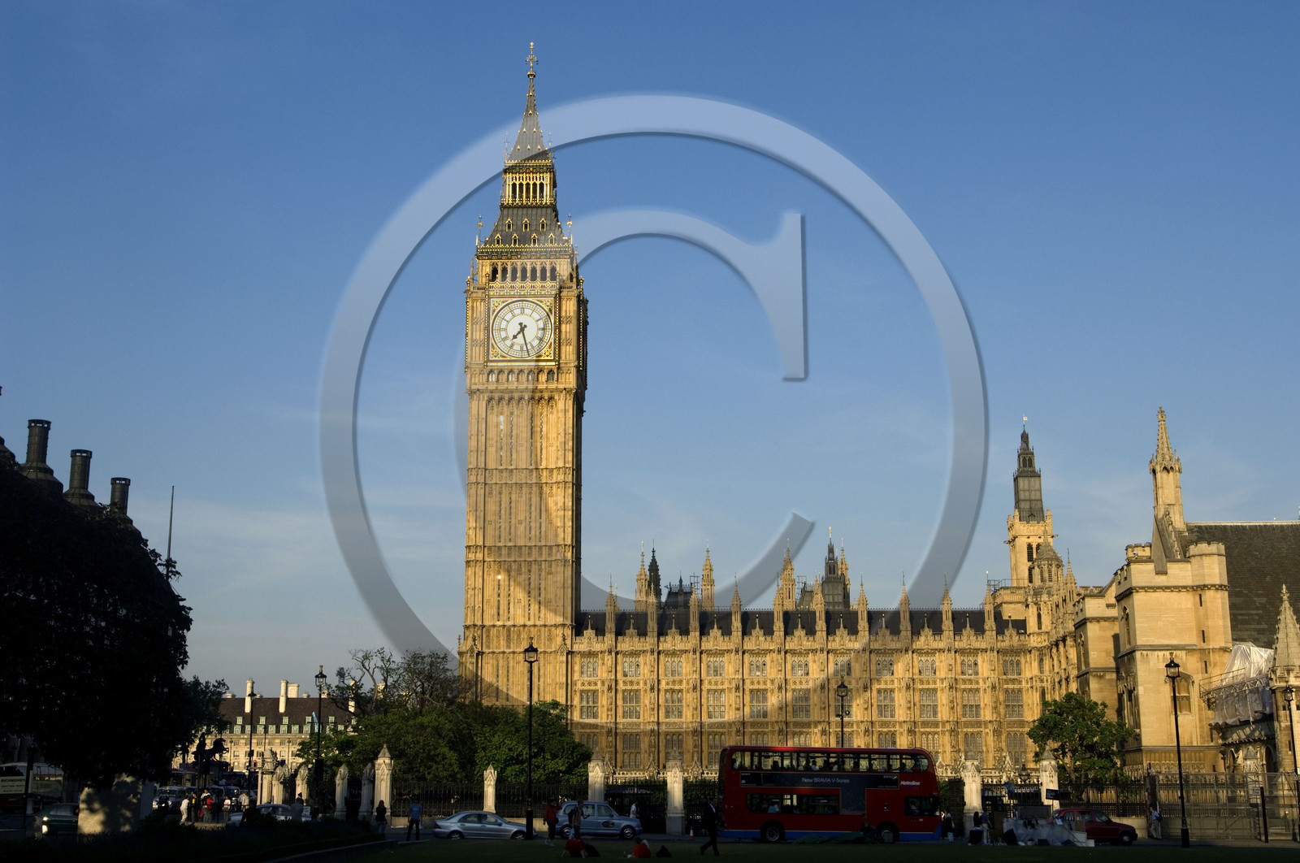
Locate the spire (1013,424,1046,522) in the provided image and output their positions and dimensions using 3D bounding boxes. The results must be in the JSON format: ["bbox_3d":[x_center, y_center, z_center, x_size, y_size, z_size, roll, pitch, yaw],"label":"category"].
[{"bbox_3d":[52.313,5.715,208.609,3.800,13.870,3.800,-1,-12,2],"label":"spire"}]

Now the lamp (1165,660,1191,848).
[{"bbox_3d":[21.890,13.250,62.603,0.580,8.090,0.580,-1,-12,2],"label":"lamp"}]

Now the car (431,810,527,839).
[{"bbox_3d":[-7.140,17.270,65.934,4.530,1.430,1.750,-1,-12,2],"label":"car"}]

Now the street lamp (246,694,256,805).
[{"bbox_3d":[-28.879,22.814,109.676,0.580,8.090,0.580,-1,-12,2],"label":"street lamp"}]

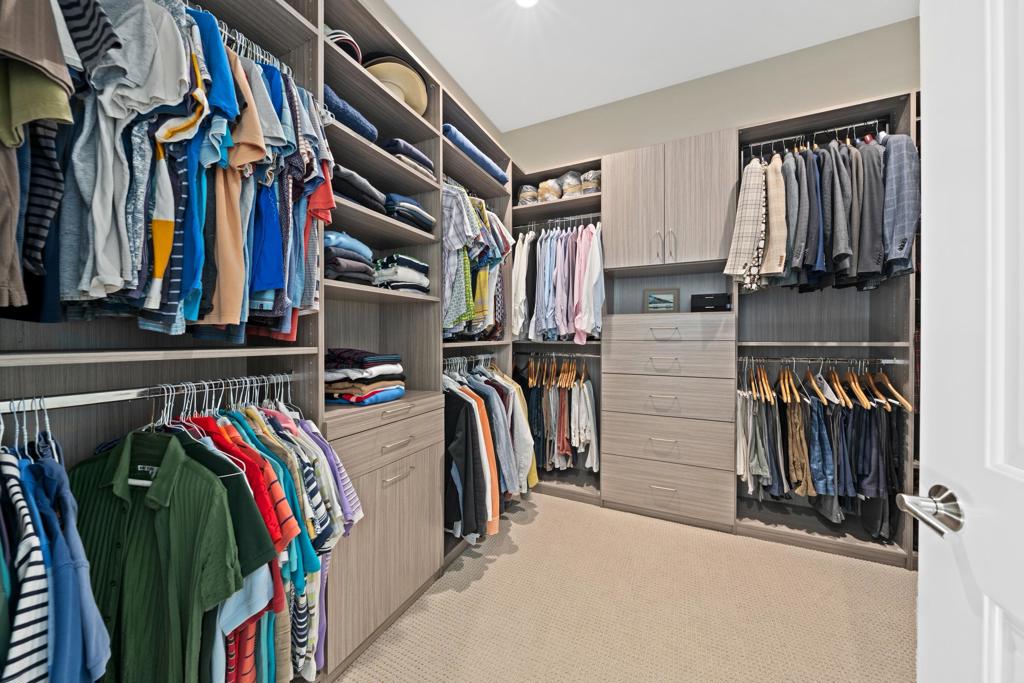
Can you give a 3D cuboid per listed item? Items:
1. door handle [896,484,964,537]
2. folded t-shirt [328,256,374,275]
[{"bbox_3d":[0.598,0.246,0.481,0.058,0.065,0.137,0,0,23],"label":"door handle"},{"bbox_3d":[-0.671,-0.265,1.262,0.260,0.045,0.205,0,0,25],"label":"folded t-shirt"}]

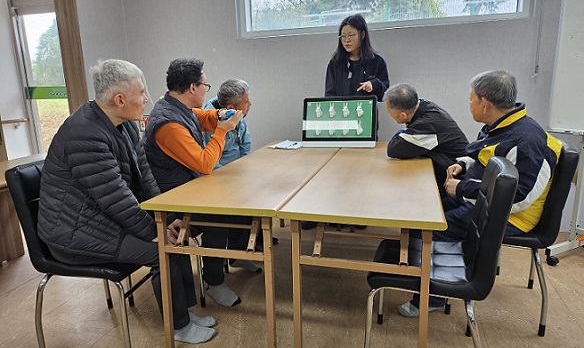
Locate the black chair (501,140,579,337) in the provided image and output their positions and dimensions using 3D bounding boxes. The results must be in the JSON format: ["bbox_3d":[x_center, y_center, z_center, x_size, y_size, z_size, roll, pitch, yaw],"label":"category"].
[{"bbox_3d":[1.095,0.275,2.128,0.540,0.870,0.480,5,14,26],"label":"black chair"}]

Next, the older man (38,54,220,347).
[{"bbox_3d":[-0.716,0.154,1.845,0.700,1.300,0.480,0,13,4],"label":"older man"}]

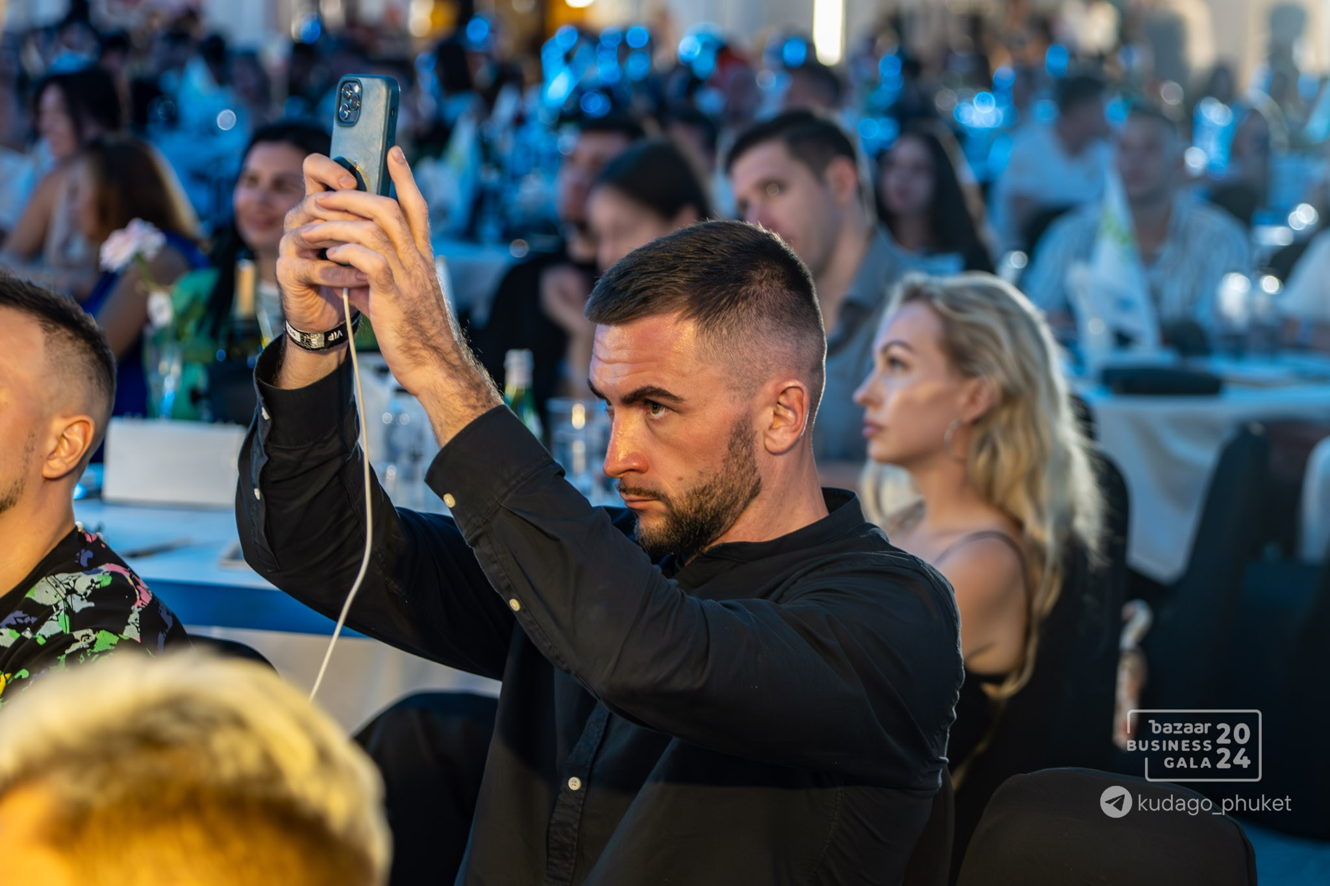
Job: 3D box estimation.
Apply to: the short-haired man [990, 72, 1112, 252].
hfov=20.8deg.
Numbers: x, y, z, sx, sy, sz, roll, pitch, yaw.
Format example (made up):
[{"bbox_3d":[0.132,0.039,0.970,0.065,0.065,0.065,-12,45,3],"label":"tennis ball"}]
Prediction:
[{"bbox_3d":[1.210,-0.482,11.170,0.560,1.300,0.780,-2,7,-14],"label":"short-haired man"}]

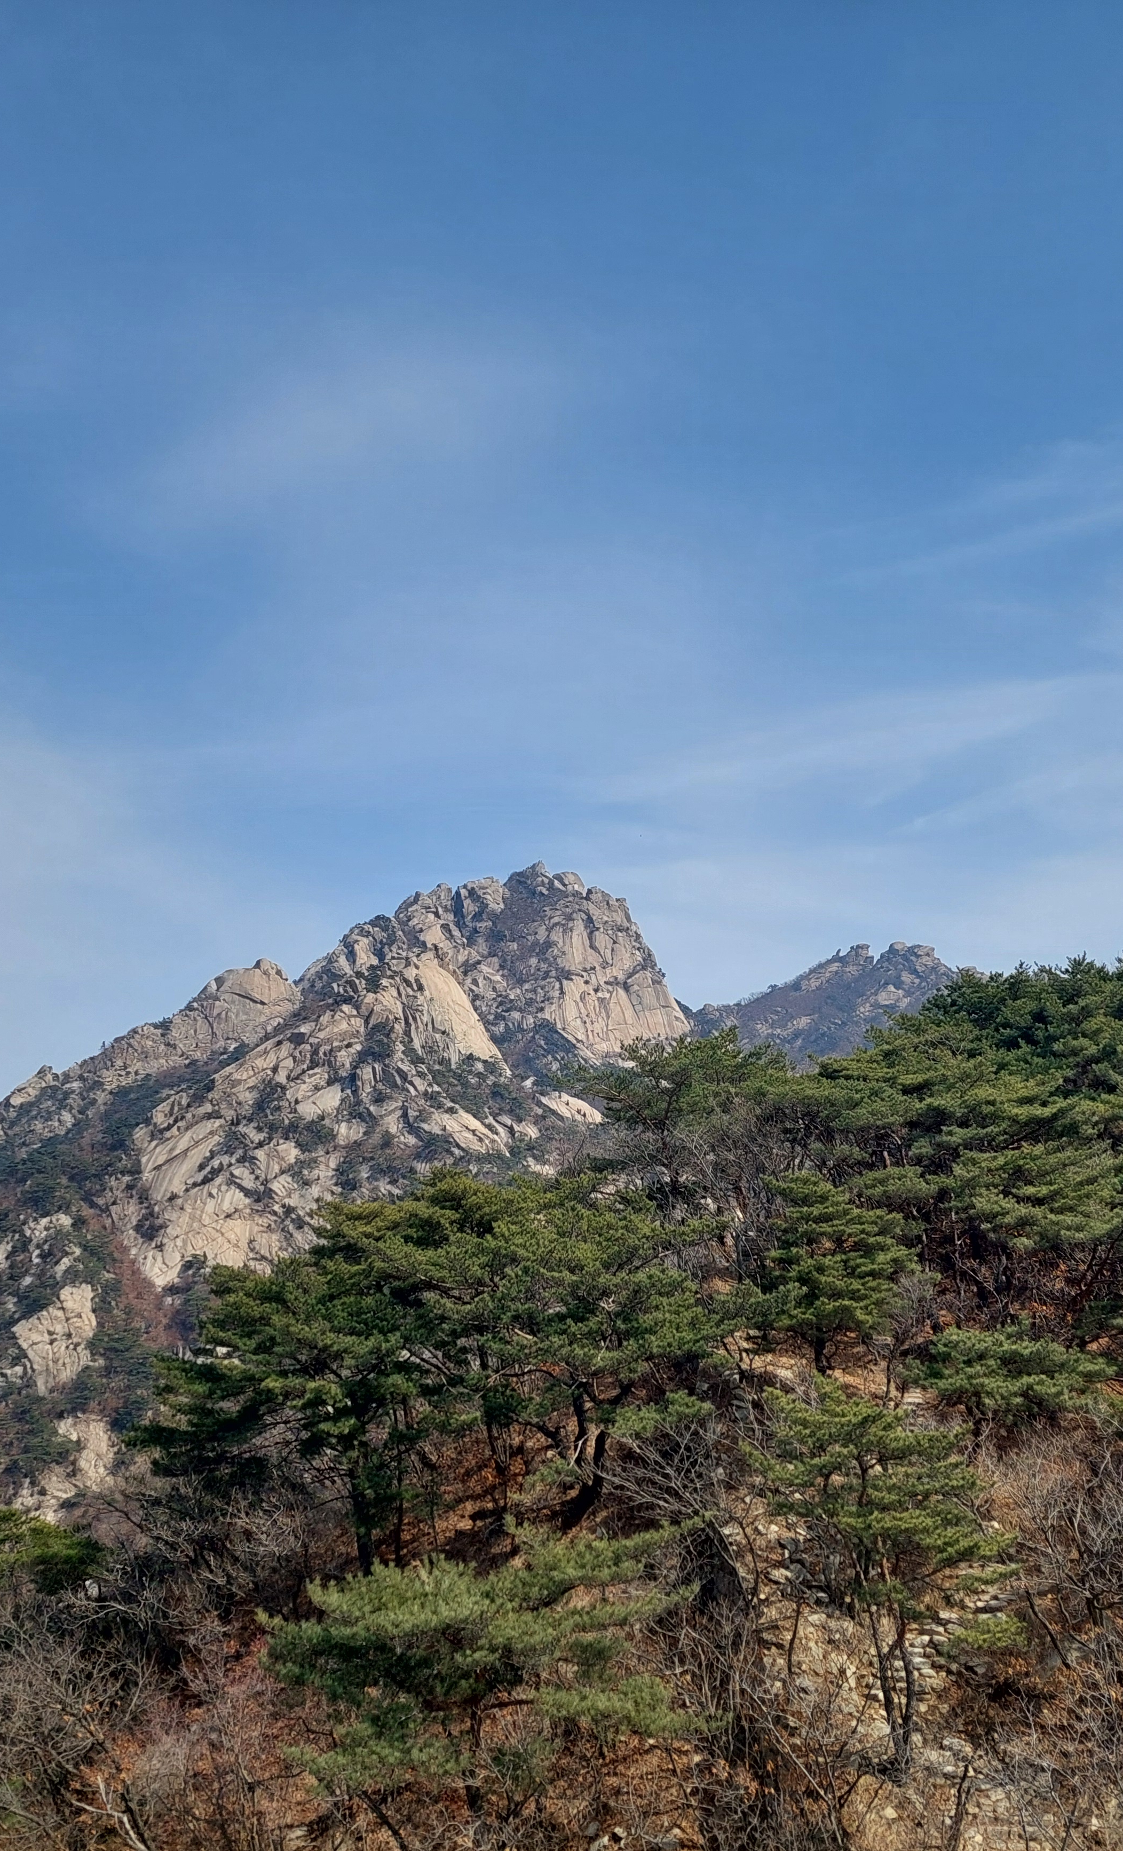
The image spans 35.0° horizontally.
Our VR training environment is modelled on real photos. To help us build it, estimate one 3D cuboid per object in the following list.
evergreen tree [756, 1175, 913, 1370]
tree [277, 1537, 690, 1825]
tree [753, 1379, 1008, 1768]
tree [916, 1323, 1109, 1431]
[{"bbox_3d":[7.010,8.970,46.000,3.905,4.956,3.514,-1,-10,8],"label":"evergreen tree"},{"bbox_3d":[-1.200,10.474,25.000,5.763,3.561,5.186,0,-10,-3],"label":"tree"},{"bbox_3d":[5.487,11.130,31.000,4.171,6.172,3.753,-2,-10,9],"label":"tree"},{"bbox_3d":[10.637,10.689,42.000,4.337,2.667,3.904,-2,-10,14],"label":"tree"}]

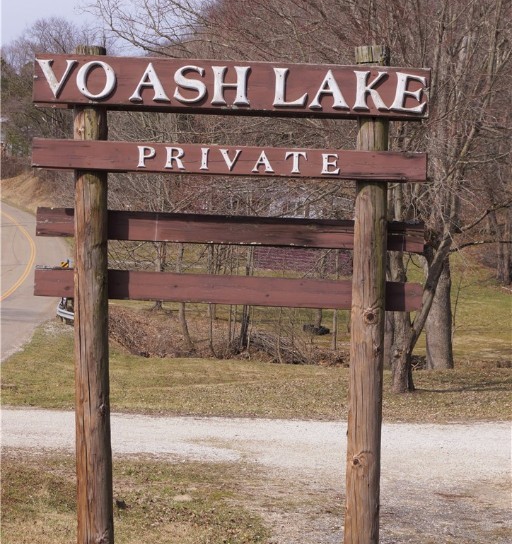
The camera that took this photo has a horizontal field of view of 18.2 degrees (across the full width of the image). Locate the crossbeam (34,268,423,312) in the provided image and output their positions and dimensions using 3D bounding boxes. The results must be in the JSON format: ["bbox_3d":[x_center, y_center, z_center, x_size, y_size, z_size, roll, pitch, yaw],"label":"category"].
[{"bbox_3d":[-0.136,0.088,8.045,1.945,0.136,0.040,2,1,-1],"label":"crossbeam"}]

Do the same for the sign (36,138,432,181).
[{"bbox_3d":[-0.125,-0.546,7.850,1.932,0.135,0.040,2,1,-1],"label":"sign"}]

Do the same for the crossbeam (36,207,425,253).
[{"bbox_3d":[-0.126,-0.212,8.045,1.945,0.143,0.040,2,1,-1],"label":"crossbeam"}]

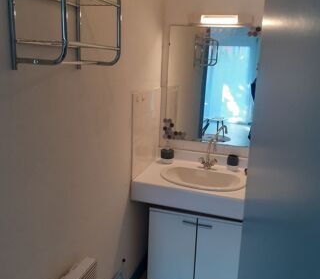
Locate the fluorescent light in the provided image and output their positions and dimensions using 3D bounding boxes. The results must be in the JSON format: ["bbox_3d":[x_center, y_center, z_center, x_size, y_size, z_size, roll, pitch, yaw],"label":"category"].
[{"bbox_3d":[0.398,-0.790,2.208,0.243,0.051,0.059,6,14,16],"label":"fluorescent light"}]

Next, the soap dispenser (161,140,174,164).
[{"bbox_3d":[0.062,0.092,2.443,0.090,0.173,0.092,6,14,16],"label":"soap dispenser"}]

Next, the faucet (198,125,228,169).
[{"bbox_3d":[0.325,0.106,2.227,0.147,0.242,0.206,6,14,16],"label":"faucet"}]

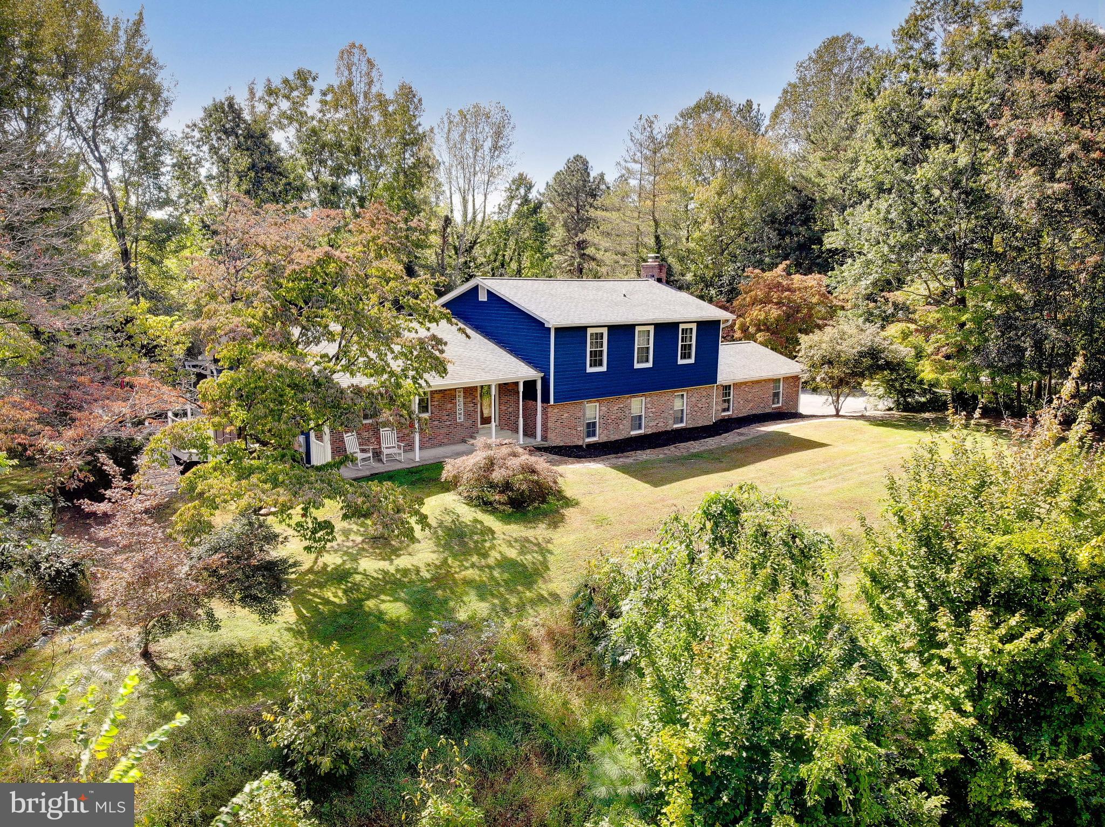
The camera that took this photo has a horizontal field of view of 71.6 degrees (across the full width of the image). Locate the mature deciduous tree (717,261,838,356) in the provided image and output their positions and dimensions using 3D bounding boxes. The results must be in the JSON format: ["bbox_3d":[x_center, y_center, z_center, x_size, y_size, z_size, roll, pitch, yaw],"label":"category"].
[{"bbox_3d":[14.197,-5.532,48.241,7.670,7.710,7.200,3,10,16],"label":"mature deciduous tree"}]

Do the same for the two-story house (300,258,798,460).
[{"bbox_3d":[-0.834,-3.298,34.772,25.200,7.550,12.600,-8,12,-39],"label":"two-story house"}]

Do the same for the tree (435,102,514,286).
[{"bbox_3d":[-5.879,-13.166,57.619,5.980,19.500,5.980,-1,10,-6],"label":"tree"}]

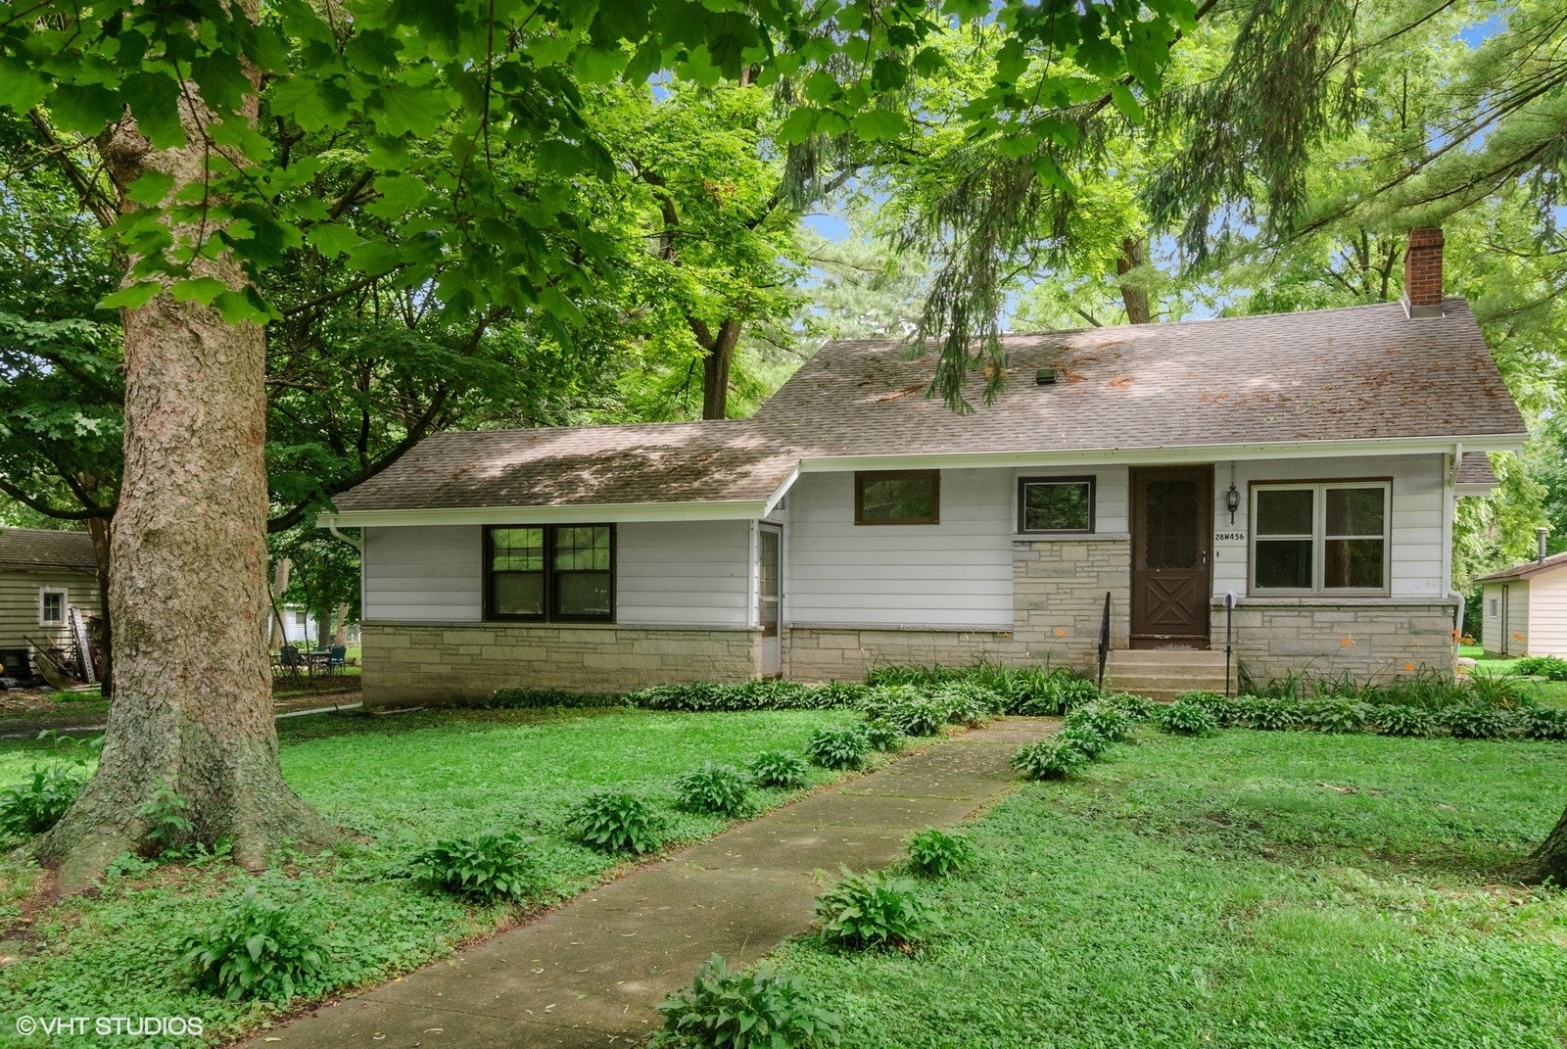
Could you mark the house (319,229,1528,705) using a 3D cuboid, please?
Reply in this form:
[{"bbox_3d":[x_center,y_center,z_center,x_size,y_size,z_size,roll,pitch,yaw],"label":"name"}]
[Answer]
[{"bbox_3d":[2.202,-0.764,19.209,15.200,6.400,9.500,-1,-2,20],"label":"house"}]

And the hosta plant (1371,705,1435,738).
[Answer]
[{"bbox_3d":[5.920,1.864,11.650,0.600,0.300,0.560,-1,-2,20],"label":"hosta plant"}]

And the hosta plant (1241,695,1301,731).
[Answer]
[{"bbox_3d":[4.870,1.877,12.150,0.610,0.320,0.570,-1,-2,20],"label":"hosta plant"}]

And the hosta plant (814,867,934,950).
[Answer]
[{"bbox_3d":[0.382,1.596,5.150,0.510,0.290,0.490,0,-2,0],"label":"hosta plant"}]

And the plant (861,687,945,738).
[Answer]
[{"bbox_3d":[1.170,1.814,11.900,0.800,0.420,0.740,-1,-2,20],"label":"plant"}]

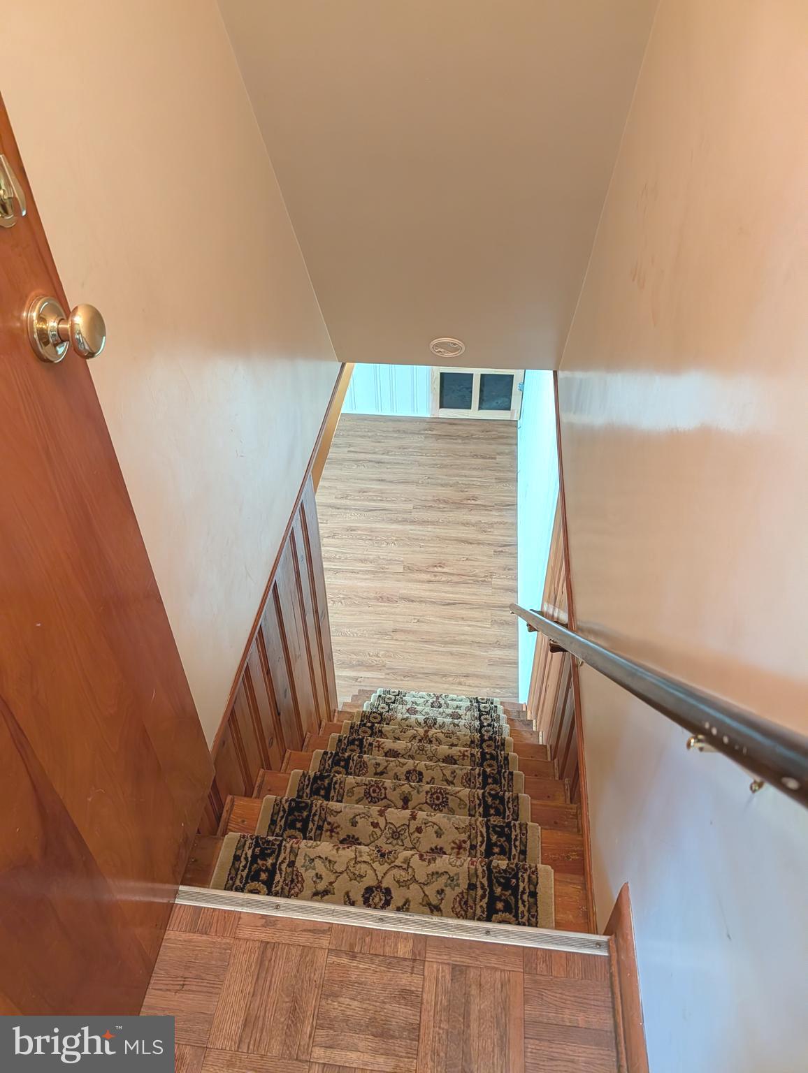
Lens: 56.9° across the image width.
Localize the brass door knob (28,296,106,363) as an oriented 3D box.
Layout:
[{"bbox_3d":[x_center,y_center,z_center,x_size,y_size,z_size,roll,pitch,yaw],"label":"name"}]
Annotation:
[{"bbox_3d":[-0.342,-0.213,0.772,0.059,0.067,0.067,3,40,4],"label":"brass door knob"}]

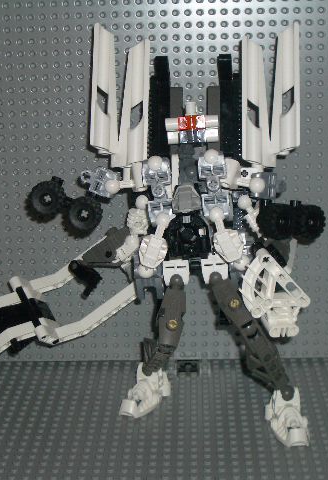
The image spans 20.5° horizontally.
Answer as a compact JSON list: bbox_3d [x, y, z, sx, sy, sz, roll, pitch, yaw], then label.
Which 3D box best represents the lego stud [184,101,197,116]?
[{"bbox_3d":[0.016,-0.080,0.553,0.007,0.009,0.007,-1,17,2],"label":"lego stud"}]

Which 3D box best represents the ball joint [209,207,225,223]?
[{"bbox_3d":[0.033,-0.016,0.562,0.009,0.009,0.009,-1,17,2],"label":"ball joint"}]

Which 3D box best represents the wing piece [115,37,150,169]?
[{"bbox_3d":[-0.018,-0.087,0.578,0.017,0.082,0.013,5,6,0],"label":"wing piece"}]

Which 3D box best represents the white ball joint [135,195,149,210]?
[{"bbox_3d":[-0.014,-0.024,0.585,0.009,0.009,0.009,-1,16,2],"label":"white ball joint"}]

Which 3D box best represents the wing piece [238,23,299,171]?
[{"bbox_3d":[0.068,-0.092,0.576,0.039,0.093,0.018,2,5,1],"label":"wing piece"}]

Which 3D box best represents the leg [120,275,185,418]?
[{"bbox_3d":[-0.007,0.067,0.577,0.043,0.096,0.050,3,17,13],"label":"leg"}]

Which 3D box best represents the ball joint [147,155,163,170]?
[{"bbox_3d":[-0.005,-0.048,0.562,0.009,0.009,0.009,-1,17,2],"label":"ball joint"}]

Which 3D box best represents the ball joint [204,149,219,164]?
[{"bbox_3d":[0.029,-0.051,0.561,0.009,0.009,0.009,-1,16,2],"label":"ball joint"}]

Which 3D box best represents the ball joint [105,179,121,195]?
[{"bbox_3d":[-0.033,-0.034,0.580,0.009,0.009,0.009,-1,16,2],"label":"ball joint"}]

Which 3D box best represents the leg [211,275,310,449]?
[{"bbox_3d":[0.058,0.070,0.558,0.057,0.097,0.052,-3,17,-4],"label":"leg"}]

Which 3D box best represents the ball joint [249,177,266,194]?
[{"bbox_3d":[0.058,-0.033,0.556,0.009,0.009,0.009,-1,17,2],"label":"ball joint"}]

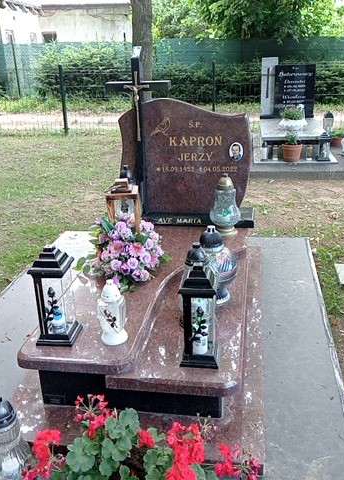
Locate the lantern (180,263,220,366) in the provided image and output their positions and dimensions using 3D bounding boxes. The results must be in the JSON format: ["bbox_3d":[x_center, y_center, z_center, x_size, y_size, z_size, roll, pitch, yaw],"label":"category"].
[{"bbox_3d":[0.107,0.270,1.942,0.144,0.396,0.144,1,21,9],"label":"lantern"}]

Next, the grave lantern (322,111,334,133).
[{"bbox_3d":[2.188,-1.615,7.161,0.148,0.324,0.148,1,21,9],"label":"grave lantern"}]

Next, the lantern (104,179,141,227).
[{"bbox_3d":[-0.280,-0.194,3.157,0.187,0.366,0.199,1,21,9],"label":"lantern"}]

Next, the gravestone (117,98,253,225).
[{"bbox_3d":[0.087,-0.533,3.315,0.820,0.738,0.084,1,21,9],"label":"gravestone"}]

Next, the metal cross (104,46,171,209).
[{"bbox_3d":[-0.194,-0.660,3.257,0.392,1.037,0.084,1,21,9],"label":"metal cross"}]

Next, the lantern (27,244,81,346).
[{"bbox_3d":[-0.459,0.205,2.030,0.144,0.395,0.144,1,21,9],"label":"lantern"}]

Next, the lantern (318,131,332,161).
[{"bbox_3d":[1.689,-1.046,5.749,0.143,0.305,0.143,1,21,9],"label":"lantern"}]

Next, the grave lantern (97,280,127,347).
[{"bbox_3d":[-0.235,0.275,2.045,0.119,0.256,0.119,1,21,9],"label":"grave lantern"}]

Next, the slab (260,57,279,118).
[{"bbox_3d":[1.445,-2.252,7.652,0.239,0.838,0.092,1,21,9],"label":"slab"}]

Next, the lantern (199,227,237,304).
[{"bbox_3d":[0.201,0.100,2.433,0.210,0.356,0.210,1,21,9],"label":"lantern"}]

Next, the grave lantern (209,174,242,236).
[{"bbox_3d":[0.330,-0.224,3.175,0.187,0.368,0.187,1,21,9],"label":"grave lantern"}]

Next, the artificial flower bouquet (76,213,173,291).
[{"bbox_3d":[-0.237,0.025,2.702,0.447,0.270,0.440,1,21,9],"label":"artificial flower bouquet"}]

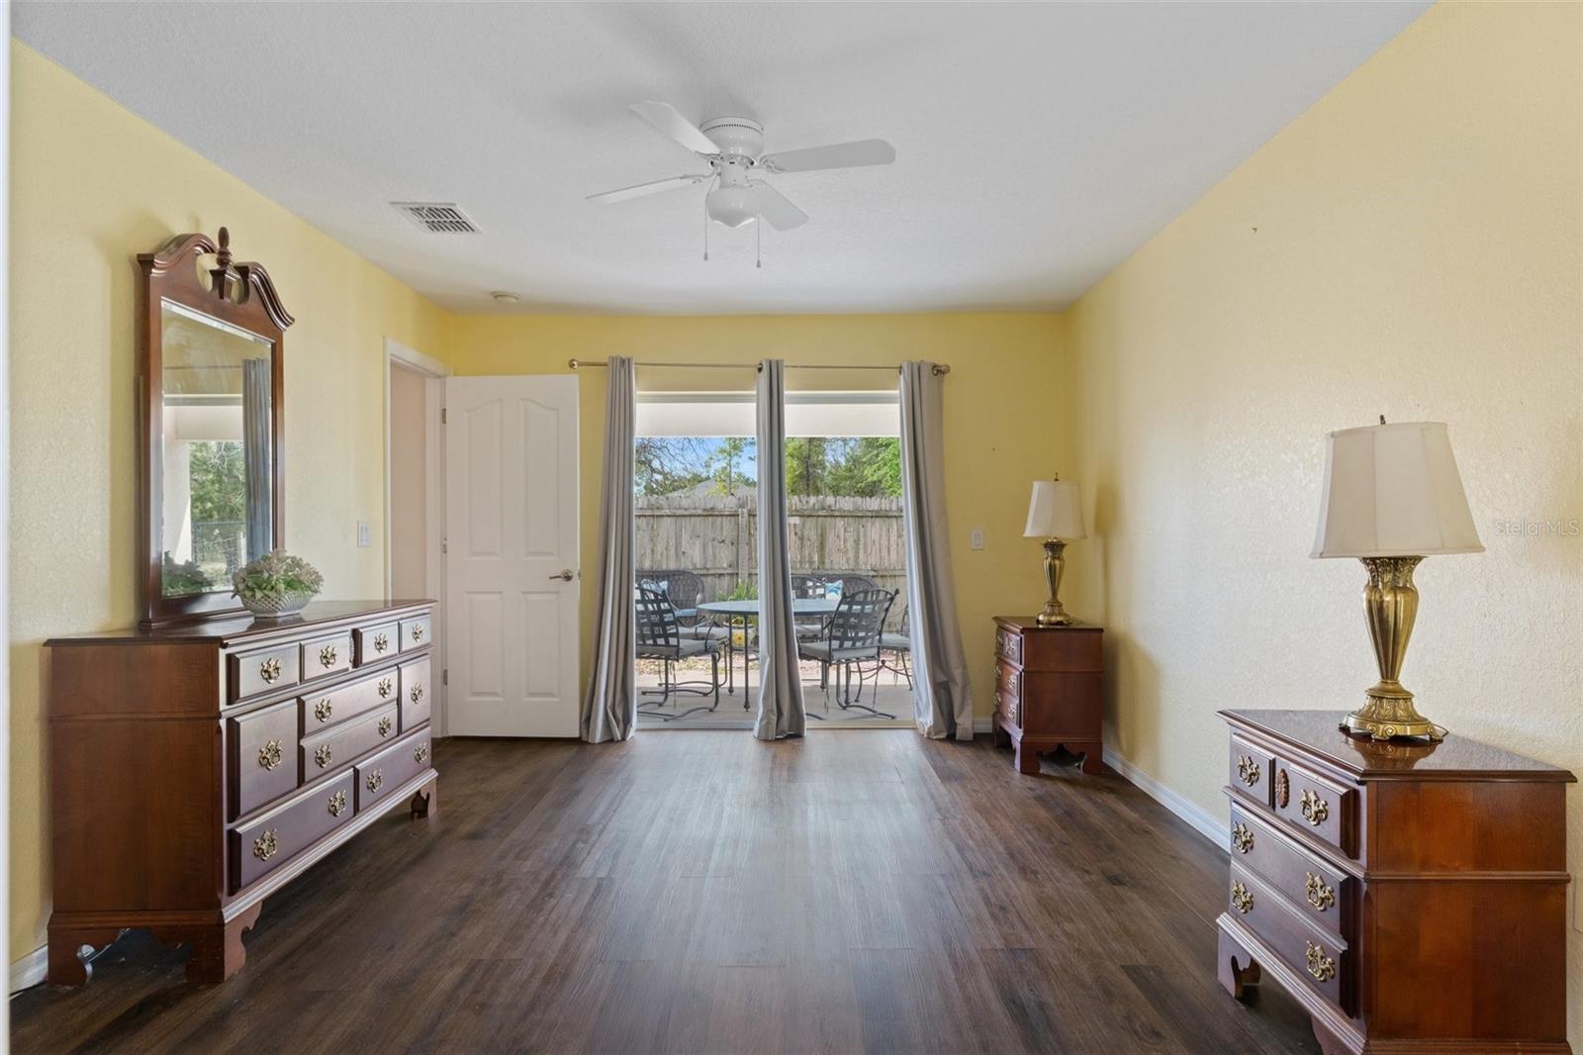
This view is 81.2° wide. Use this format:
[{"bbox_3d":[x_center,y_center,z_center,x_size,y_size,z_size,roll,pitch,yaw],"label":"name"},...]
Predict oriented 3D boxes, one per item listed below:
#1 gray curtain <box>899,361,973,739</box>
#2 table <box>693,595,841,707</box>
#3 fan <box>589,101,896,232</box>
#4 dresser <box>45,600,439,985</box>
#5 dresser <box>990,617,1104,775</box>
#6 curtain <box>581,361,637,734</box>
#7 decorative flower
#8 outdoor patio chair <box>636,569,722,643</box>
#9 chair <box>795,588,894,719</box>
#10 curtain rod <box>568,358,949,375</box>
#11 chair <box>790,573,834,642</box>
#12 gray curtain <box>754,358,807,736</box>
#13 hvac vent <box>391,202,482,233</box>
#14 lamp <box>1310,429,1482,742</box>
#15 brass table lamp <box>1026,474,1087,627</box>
[{"bbox_3d":[0.818,0.110,5.200,0.418,2.121,0.160,0,0,0],"label":"gray curtain"},{"bbox_3d":[-0.030,0.970,7.270,1.360,0.727,1.340,0,0,0],"label":"table"},{"bbox_3d":[-0.186,-1.098,2.920,1.030,0.300,1.030,0,0,0],"label":"fan"},{"bbox_3d":[-1.702,0.746,3.110,0.468,0.895,1.440,0,0,0],"label":"dresser"},{"bbox_3d":[1.303,0.841,4.735,0.412,0.714,0.615,0,0,0],"label":"dresser"},{"bbox_3d":[-1.020,0.096,5.180,0.326,2.148,0.160,0,0,0],"label":"curtain"},{"bbox_3d":[-1.762,0.176,3.170,0.280,0.200,0.300,0,0,0],"label":"decorative flower"},{"bbox_3d":[-1.450,0.940,10.400,1.000,0.930,0.780,0,0,-12],"label":"outdoor patio chair"},{"bbox_3d":[0.325,0.842,6.330,0.580,0.900,0.670,0,0,-38],"label":"chair"},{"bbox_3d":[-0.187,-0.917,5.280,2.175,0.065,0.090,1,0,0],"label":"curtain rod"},{"bbox_3d":[0.030,0.846,7.780,0.600,0.900,0.680,0,0,0],"label":"chair"},{"bbox_3d":[-0.063,0.104,5.200,0.299,2.131,0.160,0,0,0],"label":"gray curtain"},{"bbox_3d":[-1.435,-1.250,3.745,0.262,0.020,0.355,0,0,0],"label":"hvac vent"},{"bbox_3d":[1.395,0.105,2.150,0.335,0.745,0.335,0,0,0],"label":"lamp"},{"bbox_3d":[1.356,0.105,4.740,0.325,0.757,0.325,0,0,0],"label":"brass table lamp"}]

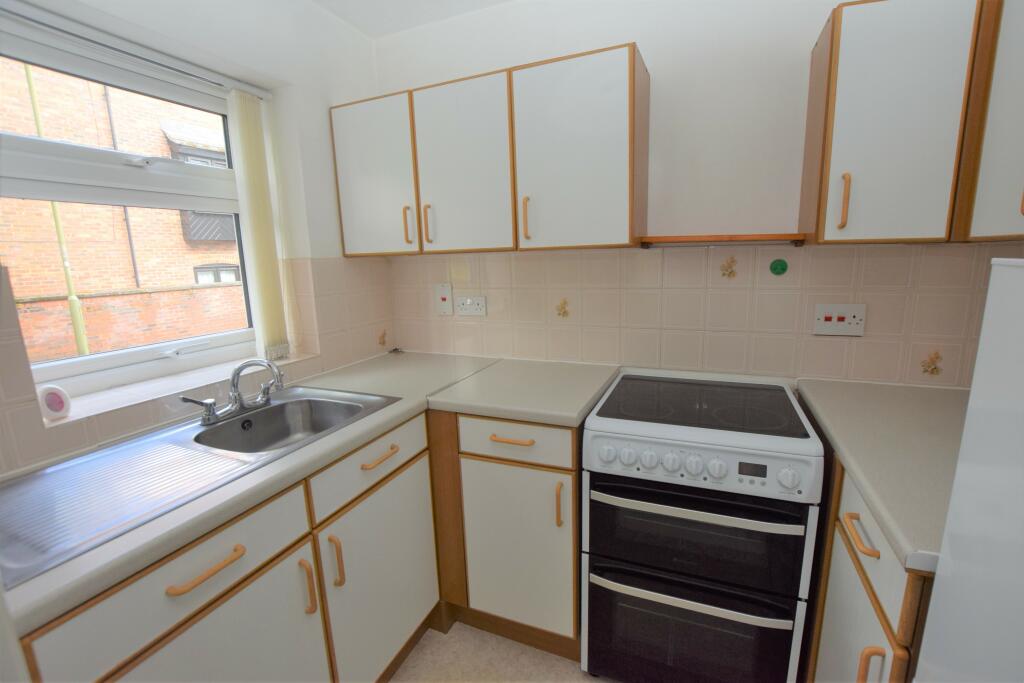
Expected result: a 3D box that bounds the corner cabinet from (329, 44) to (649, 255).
[{"bbox_3d":[-0.123,-0.660,1.706,1.235,0.593,0.298,3,12,24],"label":"corner cabinet"}]

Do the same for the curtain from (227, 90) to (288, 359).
[{"bbox_3d":[-0.979,-0.421,1.626,0.067,0.969,0.100,3,12,24],"label":"curtain"}]

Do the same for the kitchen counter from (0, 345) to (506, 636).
[{"bbox_3d":[-0.649,0.232,1.411,0.600,0.046,1.575,3,12,24],"label":"kitchen counter"}]

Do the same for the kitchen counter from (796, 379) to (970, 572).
[{"bbox_3d":[1.078,0.254,0.976,0.580,0.046,0.965,3,12,24],"label":"kitchen counter"}]

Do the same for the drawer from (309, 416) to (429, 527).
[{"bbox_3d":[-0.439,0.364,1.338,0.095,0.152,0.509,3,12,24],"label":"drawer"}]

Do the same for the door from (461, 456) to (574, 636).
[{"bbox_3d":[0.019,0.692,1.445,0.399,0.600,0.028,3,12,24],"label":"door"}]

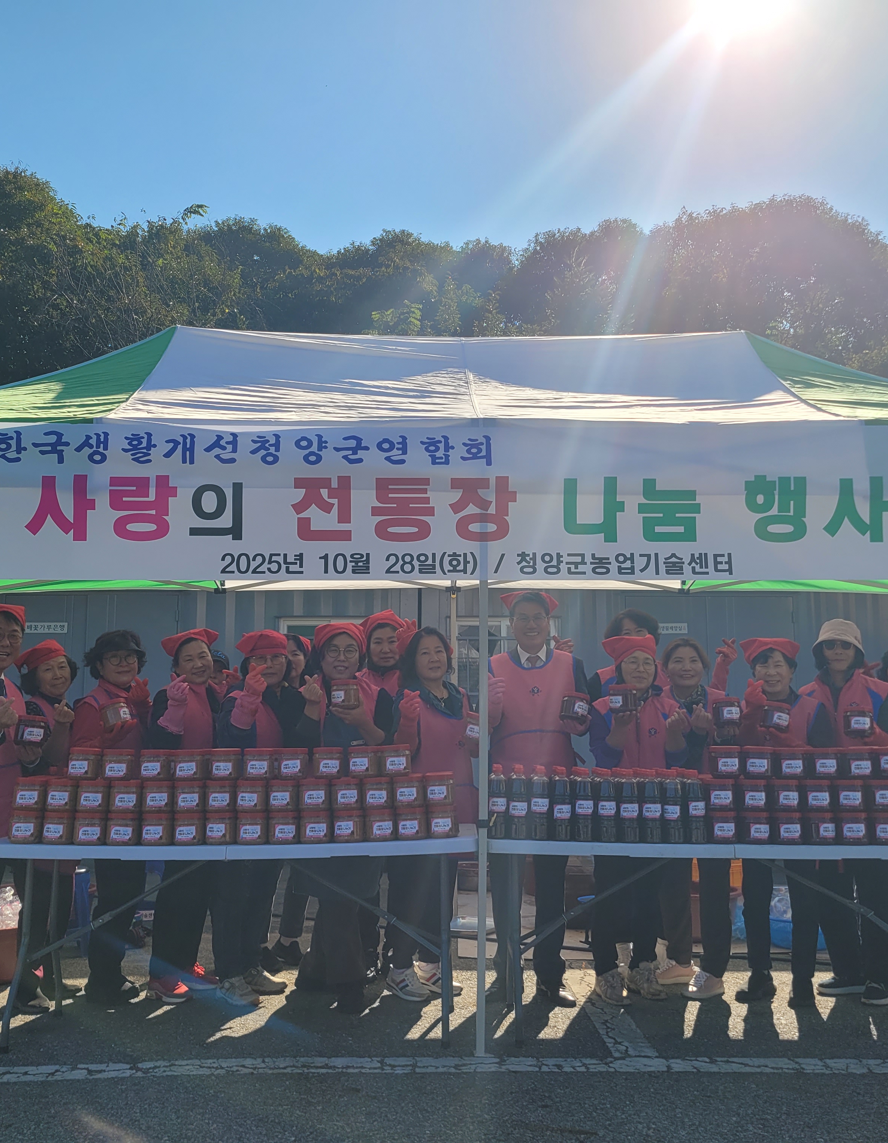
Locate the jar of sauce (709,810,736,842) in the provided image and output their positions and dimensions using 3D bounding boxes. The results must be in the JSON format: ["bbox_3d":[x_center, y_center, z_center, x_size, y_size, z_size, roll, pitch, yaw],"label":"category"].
[{"bbox_3d":[1.053,0.961,4.308,0.113,0.115,0.113,-1,-8,7],"label":"jar of sauce"}]

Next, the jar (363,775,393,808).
[{"bbox_3d":[-0.251,0.831,4.322,0.108,0.116,0.108,0,-8,-2],"label":"jar"}]

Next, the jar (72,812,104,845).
[{"bbox_3d":[-1.304,0.949,4.212,0.104,0.113,0.104,2,-8,-14],"label":"jar"}]

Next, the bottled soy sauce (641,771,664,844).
[{"bbox_3d":[0.790,0.894,4.328,0.080,0.271,0.080,-1,-8,8],"label":"bottled soy sauce"}]

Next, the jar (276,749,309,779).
[{"bbox_3d":[-0.564,0.724,4.287,0.105,0.115,0.105,0,-8,-1],"label":"jar"}]

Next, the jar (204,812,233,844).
[{"bbox_3d":[-0.827,0.950,4.226,0.110,0.114,0.110,0,-7,0],"label":"jar"}]

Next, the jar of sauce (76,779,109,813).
[{"bbox_3d":[-1.314,0.841,4.291,0.113,0.115,0.113,2,-8,-11],"label":"jar of sauce"}]

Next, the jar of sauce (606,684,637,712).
[{"bbox_3d":[0.723,0.517,4.653,0.113,0.115,0.113,7,-10,-43],"label":"jar of sauce"}]

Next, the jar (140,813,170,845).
[{"bbox_3d":[-1.067,0.949,4.232,0.105,0.115,0.105,1,-8,-6],"label":"jar"}]

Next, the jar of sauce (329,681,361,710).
[{"bbox_3d":[-0.412,0.520,4.803,0.113,0.120,0.113,0,-7,0],"label":"jar of sauce"}]

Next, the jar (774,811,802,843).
[{"bbox_3d":[1.278,0.948,4.255,0.108,0.116,0.108,-1,-8,8],"label":"jar"}]

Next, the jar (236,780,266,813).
[{"bbox_3d":[-0.722,0.842,4.289,0.108,0.116,0.108,1,-8,-5],"label":"jar"}]

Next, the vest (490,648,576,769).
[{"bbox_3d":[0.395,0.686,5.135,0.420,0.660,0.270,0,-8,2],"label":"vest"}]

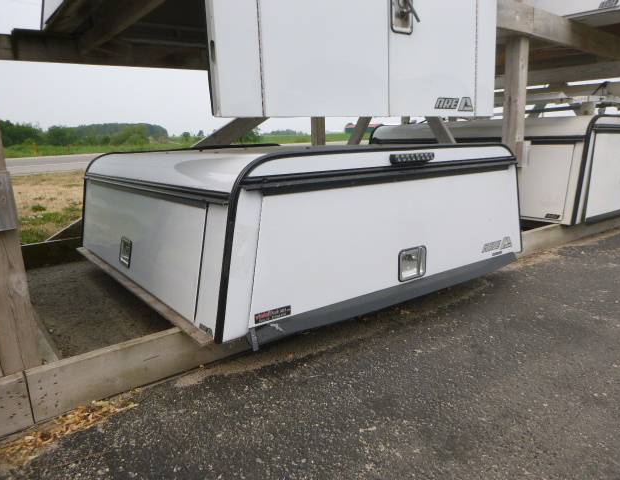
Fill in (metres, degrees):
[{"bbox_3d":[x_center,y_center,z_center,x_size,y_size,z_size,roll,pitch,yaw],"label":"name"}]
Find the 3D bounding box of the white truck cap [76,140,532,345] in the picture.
[{"bbox_3d":[-0.136,-0.188,2.483,1.680,0.580,1.760,-10,15,-36],"label":"white truck cap"}]

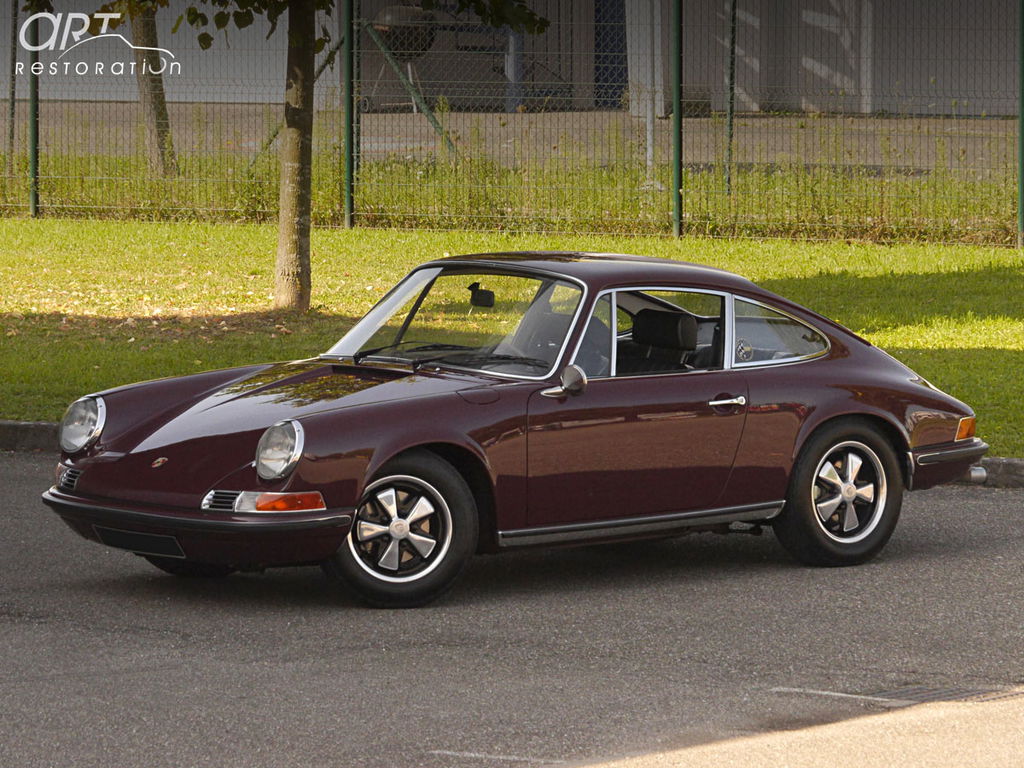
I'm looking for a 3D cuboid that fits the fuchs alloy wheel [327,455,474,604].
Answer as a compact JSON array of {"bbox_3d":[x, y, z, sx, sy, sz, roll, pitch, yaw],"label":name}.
[{"bbox_3d":[-0.446,0.542,27.034,0.630,0.630,0.190,-1,5,-13],"label":"fuchs alloy wheel"}]

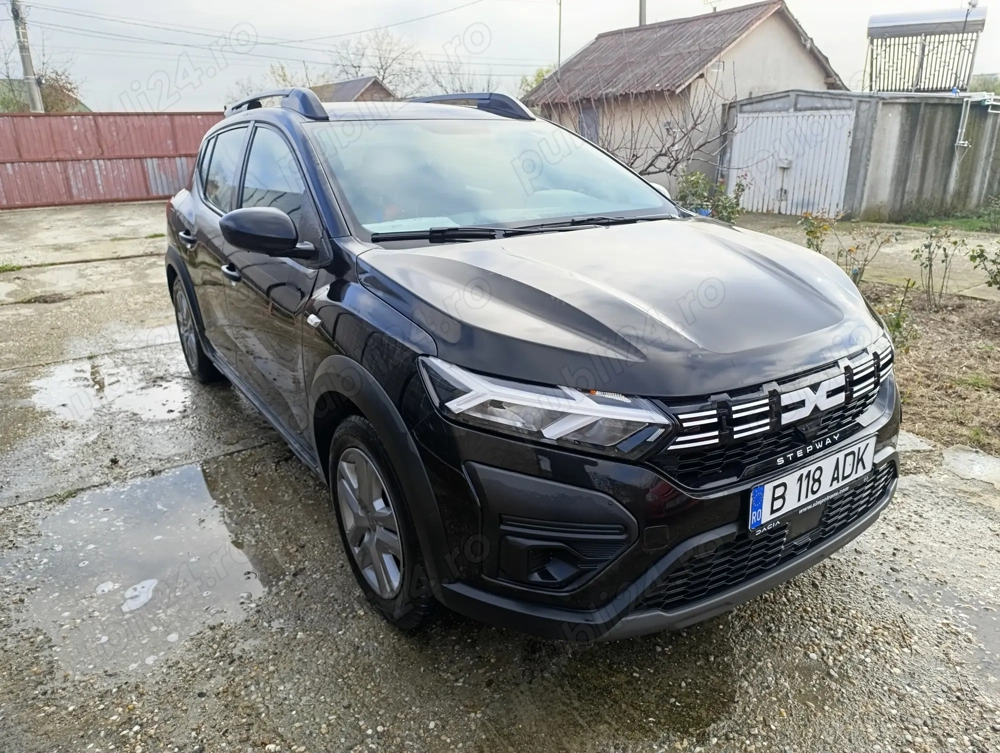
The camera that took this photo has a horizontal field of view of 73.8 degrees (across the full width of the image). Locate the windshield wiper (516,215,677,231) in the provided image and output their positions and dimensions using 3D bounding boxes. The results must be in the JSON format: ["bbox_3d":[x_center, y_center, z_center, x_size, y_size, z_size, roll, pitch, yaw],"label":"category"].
[{"bbox_3d":[0.378,-0.552,2.371,0.850,0.060,0.100,-15,24,-37],"label":"windshield wiper"}]

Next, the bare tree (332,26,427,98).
[{"bbox_3d":[-6.397,-14.950,36.629,5.320,7.550,5.220,-3,19,-9],"label":"bare tree"}]

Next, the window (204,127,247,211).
[{"bbox_3d":[-1.268,-0.942,3.065,0.060,0.370,0.600,6,11,-37],"label":"window"}]

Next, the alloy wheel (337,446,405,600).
[{"bbox_3d":[-0.306,0.396,1.927,0.180,0.440,0.440,-13,22,-32],"label":"alloy wheel"}]

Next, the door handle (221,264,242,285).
[{"bbox_3d":[-1.063,-0.403,2.640,0.060,0.050,0.220,-13,22,-32],"label":"door handle"}]

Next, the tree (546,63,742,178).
[{"bbox_3d":[2.575,-4.277,12.442,3.500,2.772,3.300,3,19,11],"label":"tree"}]

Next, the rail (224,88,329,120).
[{"bbox_3d":[-1.049,-1.195,2.985,0.090,0.125,1.360,-13,22,-32],"label":"rail"}]

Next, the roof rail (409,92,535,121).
[{"bbox_3d":[-0.215,-1.431,3.582,0.100,0.155,1.480,-13,22,-32],"label":"roof rail"}]

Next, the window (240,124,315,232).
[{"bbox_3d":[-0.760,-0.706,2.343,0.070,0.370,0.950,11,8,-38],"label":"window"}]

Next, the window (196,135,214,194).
[{"bbox_3d":[-1.492,-1.081,3.389,0.050,0.280,0.270,11,8,-38],"label":"window"}]

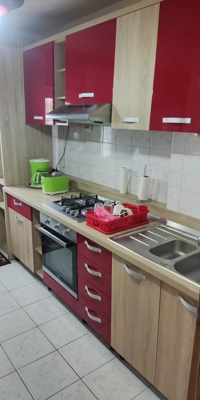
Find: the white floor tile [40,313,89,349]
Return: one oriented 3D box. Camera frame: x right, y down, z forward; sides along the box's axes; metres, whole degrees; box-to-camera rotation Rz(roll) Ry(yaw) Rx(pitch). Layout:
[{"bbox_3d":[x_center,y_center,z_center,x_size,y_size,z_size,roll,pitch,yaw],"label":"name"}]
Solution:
[{"bbox_3d":[-0.289,1.026,2.284,0.302,0.012,0.304,-10,19,-37],"label":"white floor tile"}]

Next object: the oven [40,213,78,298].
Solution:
[{"bbox_3d":[-0.147,0.409,2.600,0.550,0.583,0.596,-10,19,-37],"label":"oven"}]

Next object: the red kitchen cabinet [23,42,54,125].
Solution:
[{"bbox_3d":[-0.459,-1.084,2.805,0.313,0.669,0.593,-10,19,-37],"label":"red kitchen cabinet"}]

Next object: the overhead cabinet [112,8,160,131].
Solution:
[{"bbox_3d":[0.321,-0.802,1.859,0.313,0.669,0.346,-10,19,-37],"label":"overhead cabinet"}]

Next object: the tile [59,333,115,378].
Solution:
[{"bbox_3d":[-0.103,1.124,2.113,0.310,0.010,0.310,-10,19,-37],"label":"tile"}]

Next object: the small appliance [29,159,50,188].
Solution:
[{"bbox_3d":[-0.629,-0.276,3.005,0.171,0.275,0.217,-10,19,-37],"label":"small appliance"}]

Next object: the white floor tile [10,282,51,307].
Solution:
[{"bbox_3d":[-0.679,0.915,2.812,0.310,0.010,0.310,-10,19,-37],"label":"white floor tile"}]

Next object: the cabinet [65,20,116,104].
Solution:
[{"bbox_3d":[0.030,-1.022,2.275,0.325,0.526,0.627,-10,19,-37],"label":"cabinet"}]

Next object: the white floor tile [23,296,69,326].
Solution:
[{"bbox_3d":[-0.477,0.959,2.514,0.302,0.012,0.304,-10,19,-37],"label":"white floor tile"}]

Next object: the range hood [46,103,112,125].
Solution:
[{"bbox_3d":[-0.055,-0.655,2.222,0.505,0.143,0.599,-10,19,-37],"label":"range hood"}]

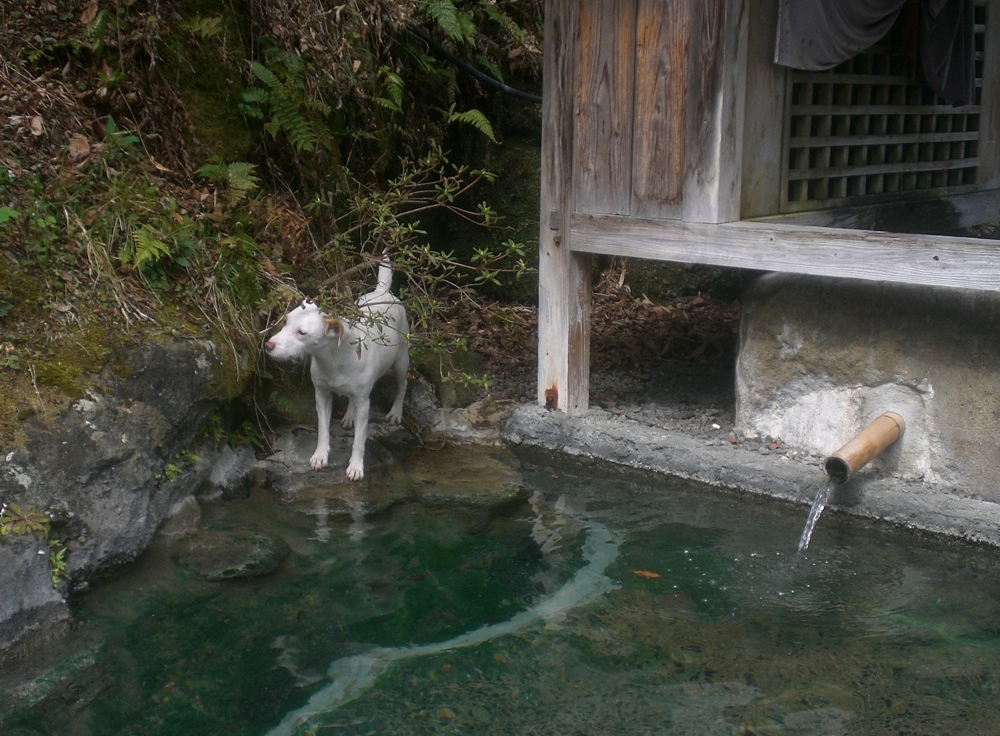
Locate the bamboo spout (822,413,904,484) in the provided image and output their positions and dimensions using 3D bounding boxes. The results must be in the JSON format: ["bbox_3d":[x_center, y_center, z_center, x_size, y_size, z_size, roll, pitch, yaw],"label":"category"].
[{"bbox_3d":[0.877,0.190,3.519,0.069,0.069,0.318,9,24,38],"label":"bamboo spout"}]

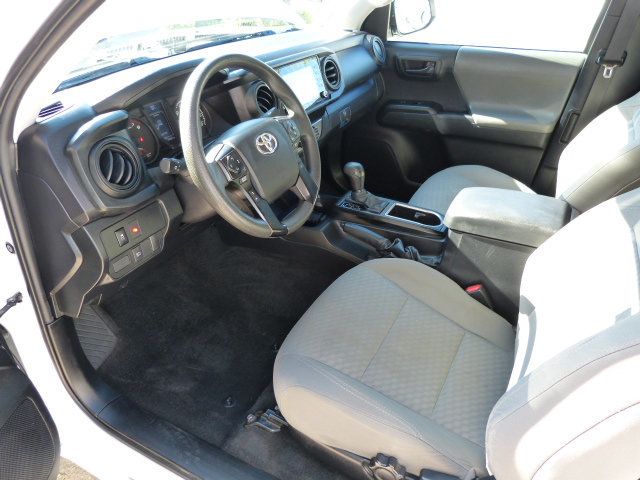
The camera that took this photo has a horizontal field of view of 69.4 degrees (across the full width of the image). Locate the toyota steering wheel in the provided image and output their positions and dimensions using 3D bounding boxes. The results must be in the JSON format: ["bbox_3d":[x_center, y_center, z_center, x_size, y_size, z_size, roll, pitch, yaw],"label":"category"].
[{"bbox_3d":[-0.135,-0.186,0.955,0.110,0.380,0.380,-11,22,37],"label":"toyota steering wheel"}]

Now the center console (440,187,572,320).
[{"bbox_3d":[0.482,0.038,1.200,0.285,0.290,0.205,15,35,24],"label":"center console"}]

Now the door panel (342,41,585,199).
[{"bbox_3d":[0.490,-0.452,1.868,0.910,0.640,0.140,15,35,24],"label":"door panel"}]

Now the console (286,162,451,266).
[{"bbox_3d":[0.141,-0.070,1.266,0.450,0.220,0.225,15,35,24],"label":"console"}]

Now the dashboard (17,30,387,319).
[{"bbox_3d":[-0.208,-0.353,1.393,0.440,0.445,1.420,15,35,24],"label":"dashboard"}]

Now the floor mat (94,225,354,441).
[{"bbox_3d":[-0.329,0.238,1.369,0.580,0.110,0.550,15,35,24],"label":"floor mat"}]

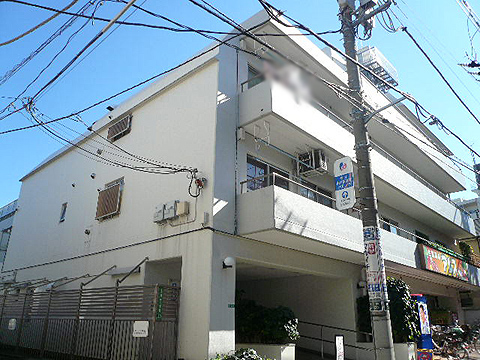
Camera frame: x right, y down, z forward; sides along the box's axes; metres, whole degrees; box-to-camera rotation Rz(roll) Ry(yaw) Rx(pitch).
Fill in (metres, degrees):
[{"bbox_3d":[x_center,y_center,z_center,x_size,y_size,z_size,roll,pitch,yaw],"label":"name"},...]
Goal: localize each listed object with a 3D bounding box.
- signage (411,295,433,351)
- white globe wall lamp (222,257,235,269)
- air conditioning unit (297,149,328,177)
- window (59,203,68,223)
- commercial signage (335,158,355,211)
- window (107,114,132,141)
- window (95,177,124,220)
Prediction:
[{"bbox_3d":[5.246,4.146,11.313,0.300,1.440,0.900,-17,-27,40],"label":"signage"},{"bbox_3d":[-0.254,1.776,8.329,0.270,0.280,0.210,-17,-27,40],"label":"white globe wall lamp"},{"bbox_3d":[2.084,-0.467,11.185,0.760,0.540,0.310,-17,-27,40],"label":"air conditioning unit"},{"bbox_3d":[-6.476,1.191,14.315,0.320,0.720,0.100,-17,-27,40],"label":"window"},{"bbox_3d":[2.308,0.061,8.571,0.430,1.190,0.070,-17,-27,40],"label":"commercial signage"},{"bbox_3d":[-3.968,-1.707,12.756,1.150,0.590,0.220,-17,-27,40],"label":"window"},{"bbox_3d":[-3.998,0.577,11.913,1.130,1.240,0.220,-17,-27,40],"label":"window"}]

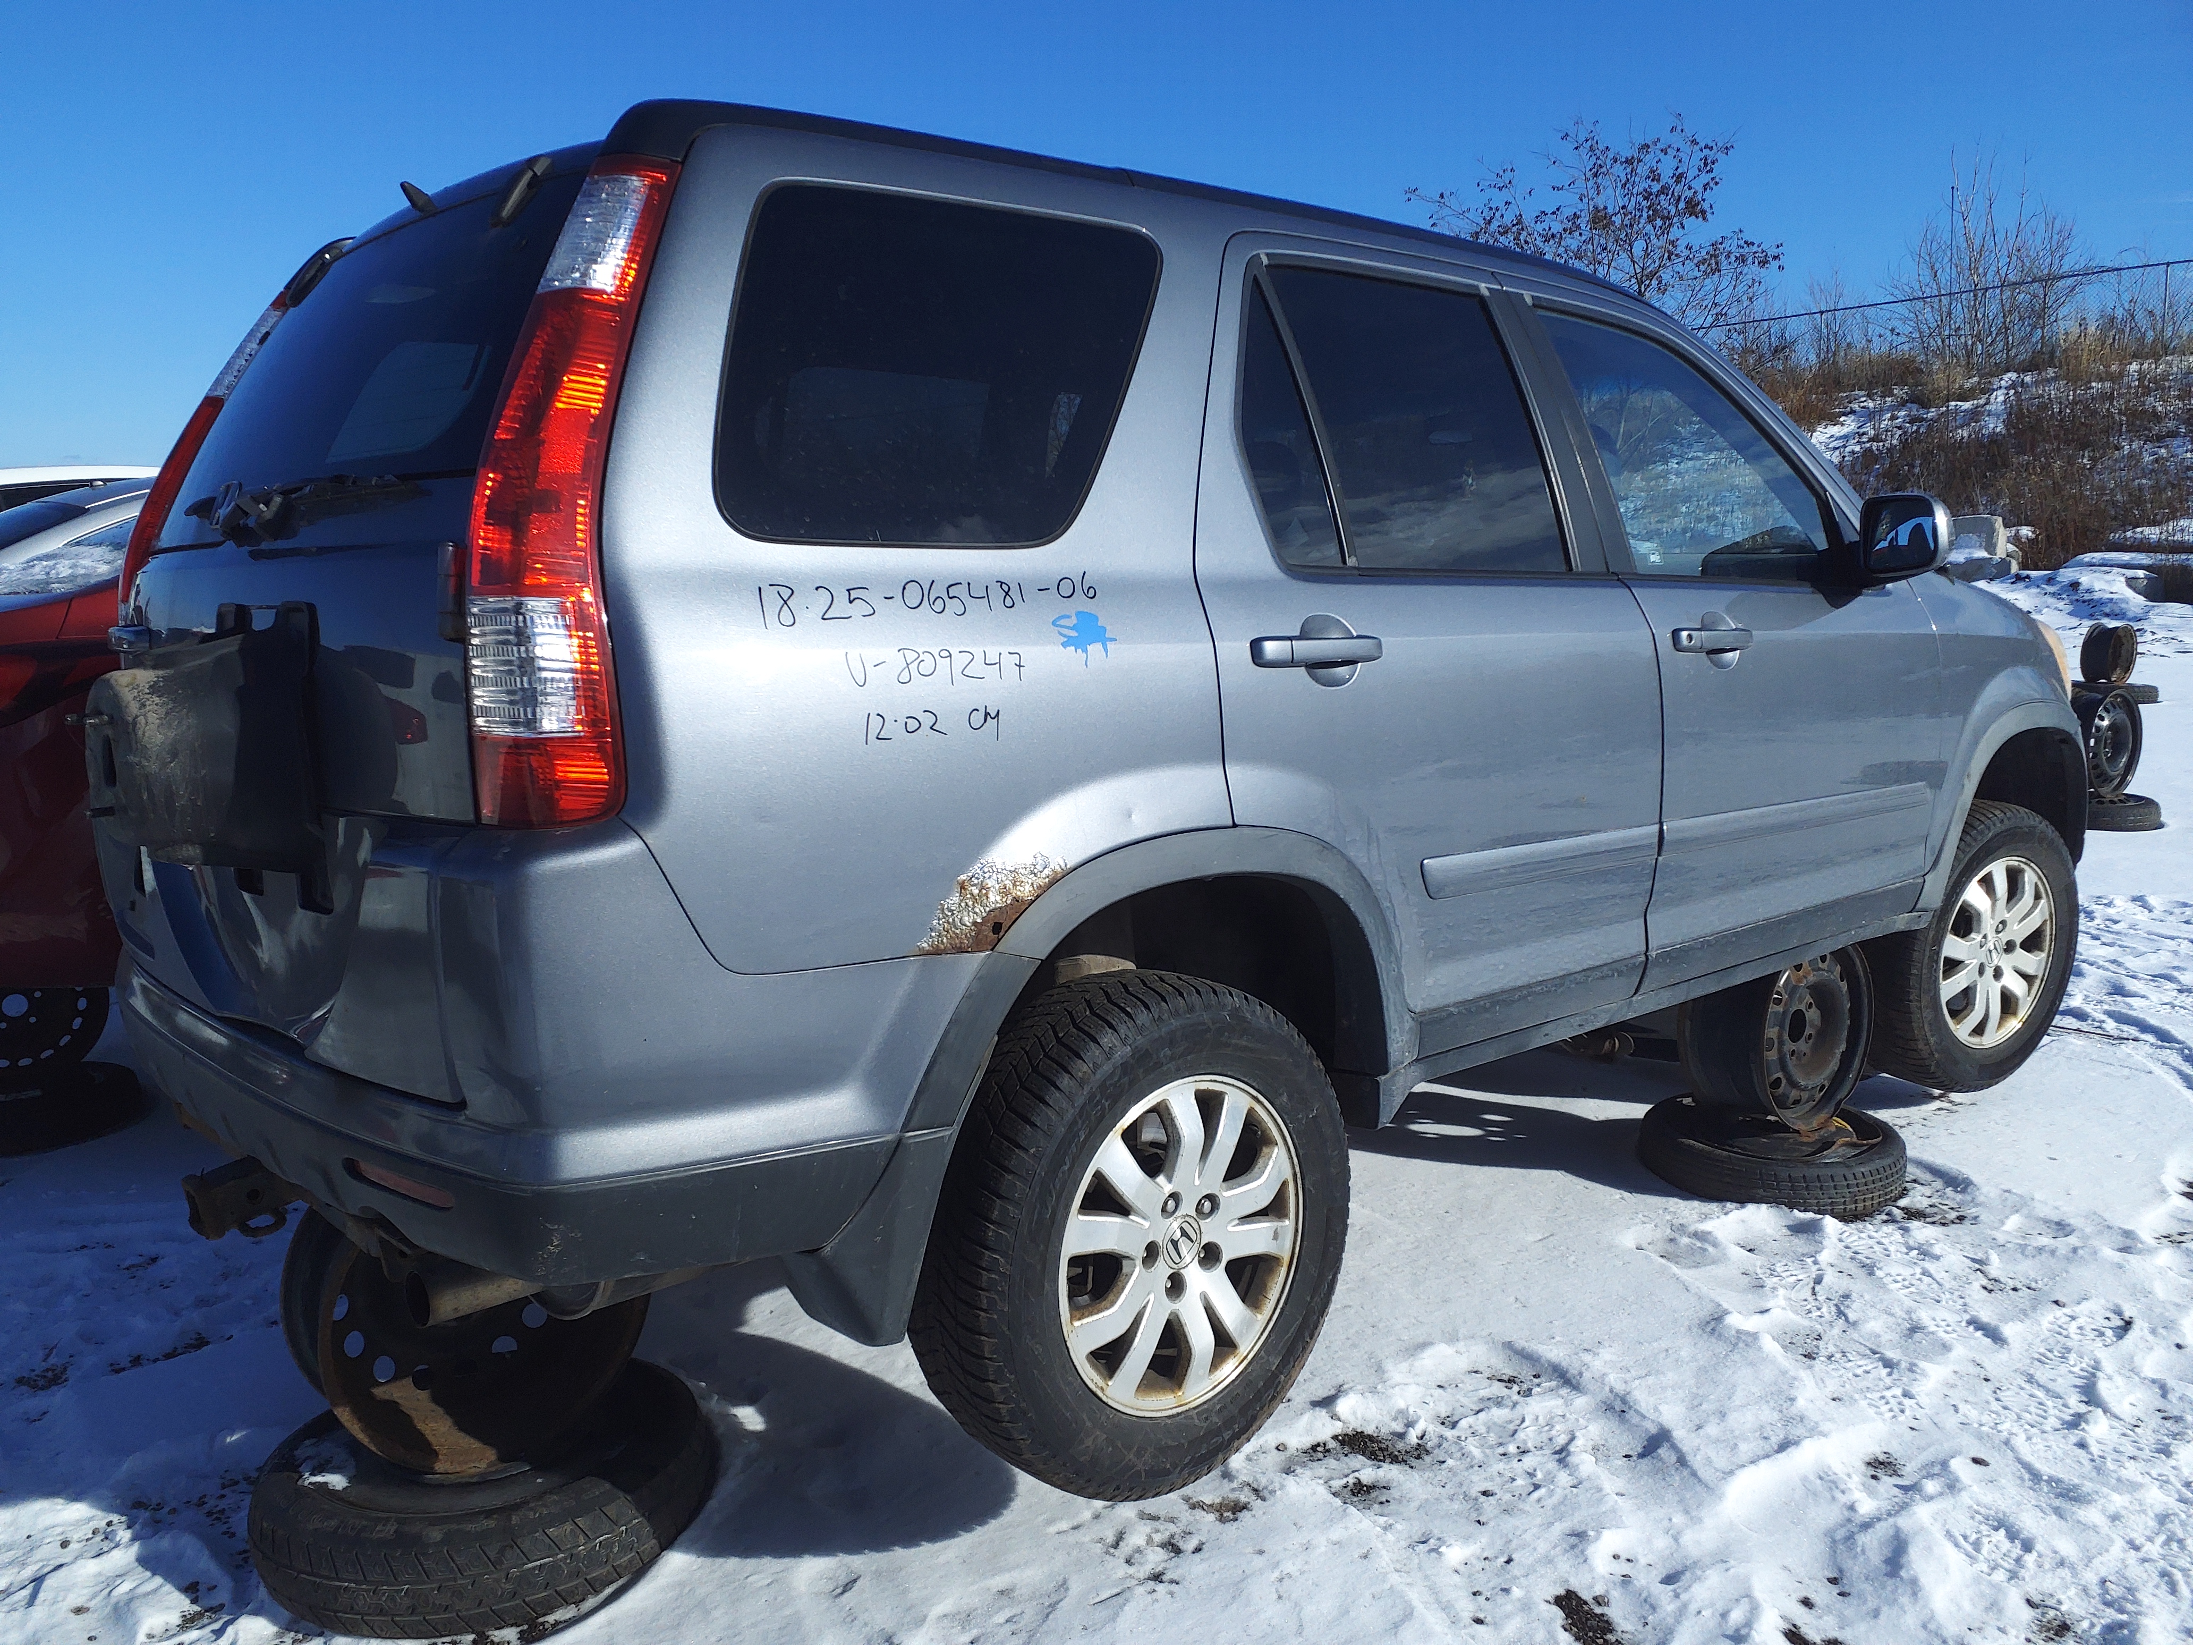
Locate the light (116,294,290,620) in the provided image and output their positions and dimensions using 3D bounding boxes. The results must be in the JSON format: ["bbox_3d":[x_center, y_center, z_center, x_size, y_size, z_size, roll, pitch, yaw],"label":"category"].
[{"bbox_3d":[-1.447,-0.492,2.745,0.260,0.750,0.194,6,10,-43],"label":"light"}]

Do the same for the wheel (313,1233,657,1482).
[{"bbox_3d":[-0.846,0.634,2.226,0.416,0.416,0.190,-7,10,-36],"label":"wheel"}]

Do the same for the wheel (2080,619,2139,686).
[{"bbox_3d":[6.639,-1.103,10.800,0.405,0.405,0.180,-7,9,-35],"label":"wheel"}]

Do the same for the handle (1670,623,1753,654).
[{"bbox_3d":[1.071,-0.316,2.864,0.250,0.043,0.050,-8,11,-40],"label":"handle"}]

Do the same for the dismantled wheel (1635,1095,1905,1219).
[{"bbox_3d":[1.416,0.698,3.460,0.530,0.128,0.530,-1,7,0],"label":"dismantled wheel"}]

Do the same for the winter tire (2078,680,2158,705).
[{"bbox_3d":[6.600,-0.846,10.700,0.610,0.170,0.610,-7,10,-40],"label":"winter tire"}]

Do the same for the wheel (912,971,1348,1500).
[{"bbox_3d":[0.058,0.543,2.210,0.685,0.685,0.220,-7,8,-41],"label":"wheel"}]

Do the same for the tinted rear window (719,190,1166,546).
[{"bbox_3d":[-0.157,-0.523,1.937,0.700,0.415,0.050,-8,-4,-40],"label":"tinted rear window"}]

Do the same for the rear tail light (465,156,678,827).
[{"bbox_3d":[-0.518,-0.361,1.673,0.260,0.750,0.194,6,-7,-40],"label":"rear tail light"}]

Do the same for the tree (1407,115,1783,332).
[{"bbox_3d":[6.974,-7.452,23.000,5.300,4.800,5.000,0,8,17],"label":"tree"}]

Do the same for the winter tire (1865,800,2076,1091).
[{"bbox_3d":[2.031,0.287,3.875,0.686,0.686,0.215,-5,10,-30],"label":"winter tire"}]

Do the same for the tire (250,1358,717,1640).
[{"bbox_3d":[-0.860,0.932,2.352,0.610,0.175,0.610,0,6,0],"label":"tire"}]

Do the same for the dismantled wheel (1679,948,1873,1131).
[{"bbox_3d":[1.452,0.425,3.508,0.416,0.416,0.190,-7,10,-36],"label":"dismantled wheel"}]

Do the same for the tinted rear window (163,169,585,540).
[{"bbox_3d":[-0.986,-0.616,2.208,0.100,0.480,1.220,28,-12,-39],"label":"tinted rear window"}]

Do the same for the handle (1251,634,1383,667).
[{"bbox_3d":[0.301,-0.228,2.196,0.262,0.045,0.050,-6,9,-40],"label":"handle"}]

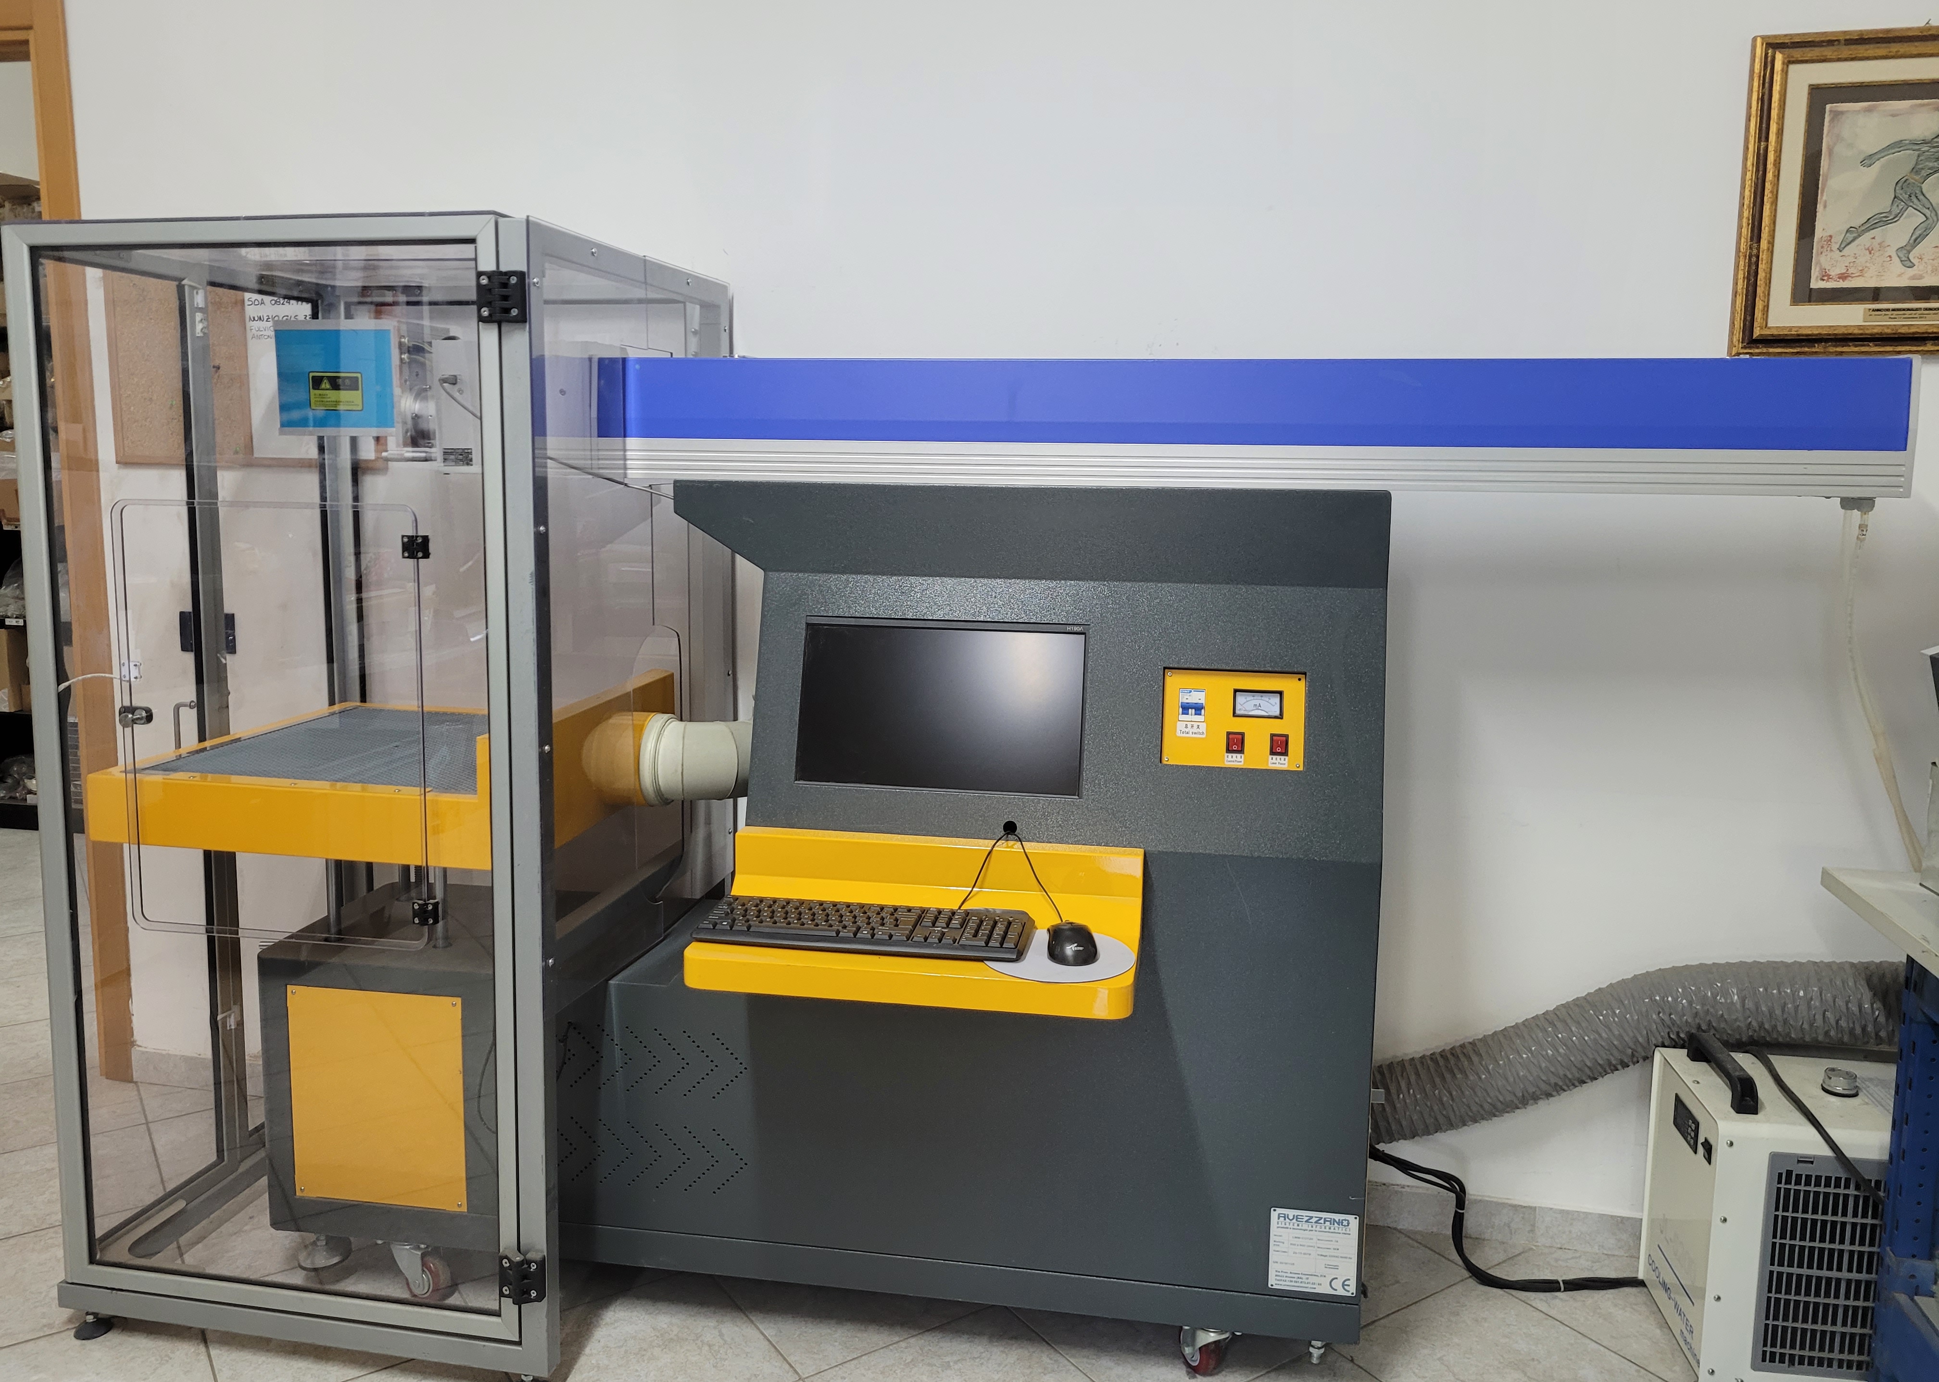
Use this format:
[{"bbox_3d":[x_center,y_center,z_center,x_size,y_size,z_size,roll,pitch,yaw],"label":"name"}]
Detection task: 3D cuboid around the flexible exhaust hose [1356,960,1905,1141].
[{"bbox_3d":[1.067,0.595,2.342,0.891,0.359,0.172,2,7,9],"label":"flexible exhaust hose"}]

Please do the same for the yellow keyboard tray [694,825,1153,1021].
[{"bbox_3d":[-0.062,0.300,1.952,0.580,0.165,0.255,2,7,9],"label":"yellow keyboard tray"}]

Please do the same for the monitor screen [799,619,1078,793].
[{"bbox_3d":[-0.038,0.022,2.104,0.416,0.243,0.030,2,-6,9],"label":"monitor screen"}]

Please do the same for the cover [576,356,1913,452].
[{"bbox_3d":[0.332,-0.402,2.059,1.759,0.117,0.162,2,7,9],"label":"cover"}]

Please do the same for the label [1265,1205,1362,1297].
[{"bbox_3d":[0.485,0.790,2.049,0.119,0.120,0.003,2,7,9],"label":"label"}]

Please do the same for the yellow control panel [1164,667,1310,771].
[{"bbox_3d":[0.369,0.040,2.033,0.194,0.137,0.020,2,-6,9],"label":"yellow control panel"}]

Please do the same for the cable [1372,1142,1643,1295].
[{"bbox_3d":[0.876,0.865,2.365,0.466,0.203,0.132,2,7,9],"label":"cable"}]

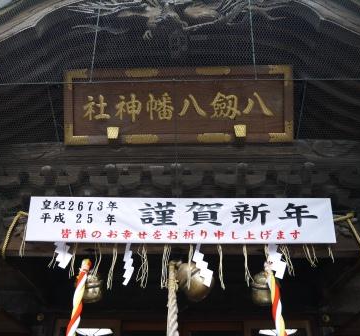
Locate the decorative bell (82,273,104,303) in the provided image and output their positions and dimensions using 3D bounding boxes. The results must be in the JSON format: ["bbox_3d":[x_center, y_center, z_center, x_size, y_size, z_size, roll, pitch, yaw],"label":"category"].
[{"bbox_3d":[-0.930,1.275,3.850,0.250,0.320,0.250,0,-34,0],"label":"decorative bell"}]

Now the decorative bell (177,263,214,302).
[{"bbox_3d":[0.144,1.204,3.880,0.380,0.460,0.380,-37,-27,-22],"label":"decorative bell"}]

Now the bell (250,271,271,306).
[{"bbox_3d":[0.871,1.280,3.850,0.250,0.340,0.250,0,-34,0],"label":"bell"}]

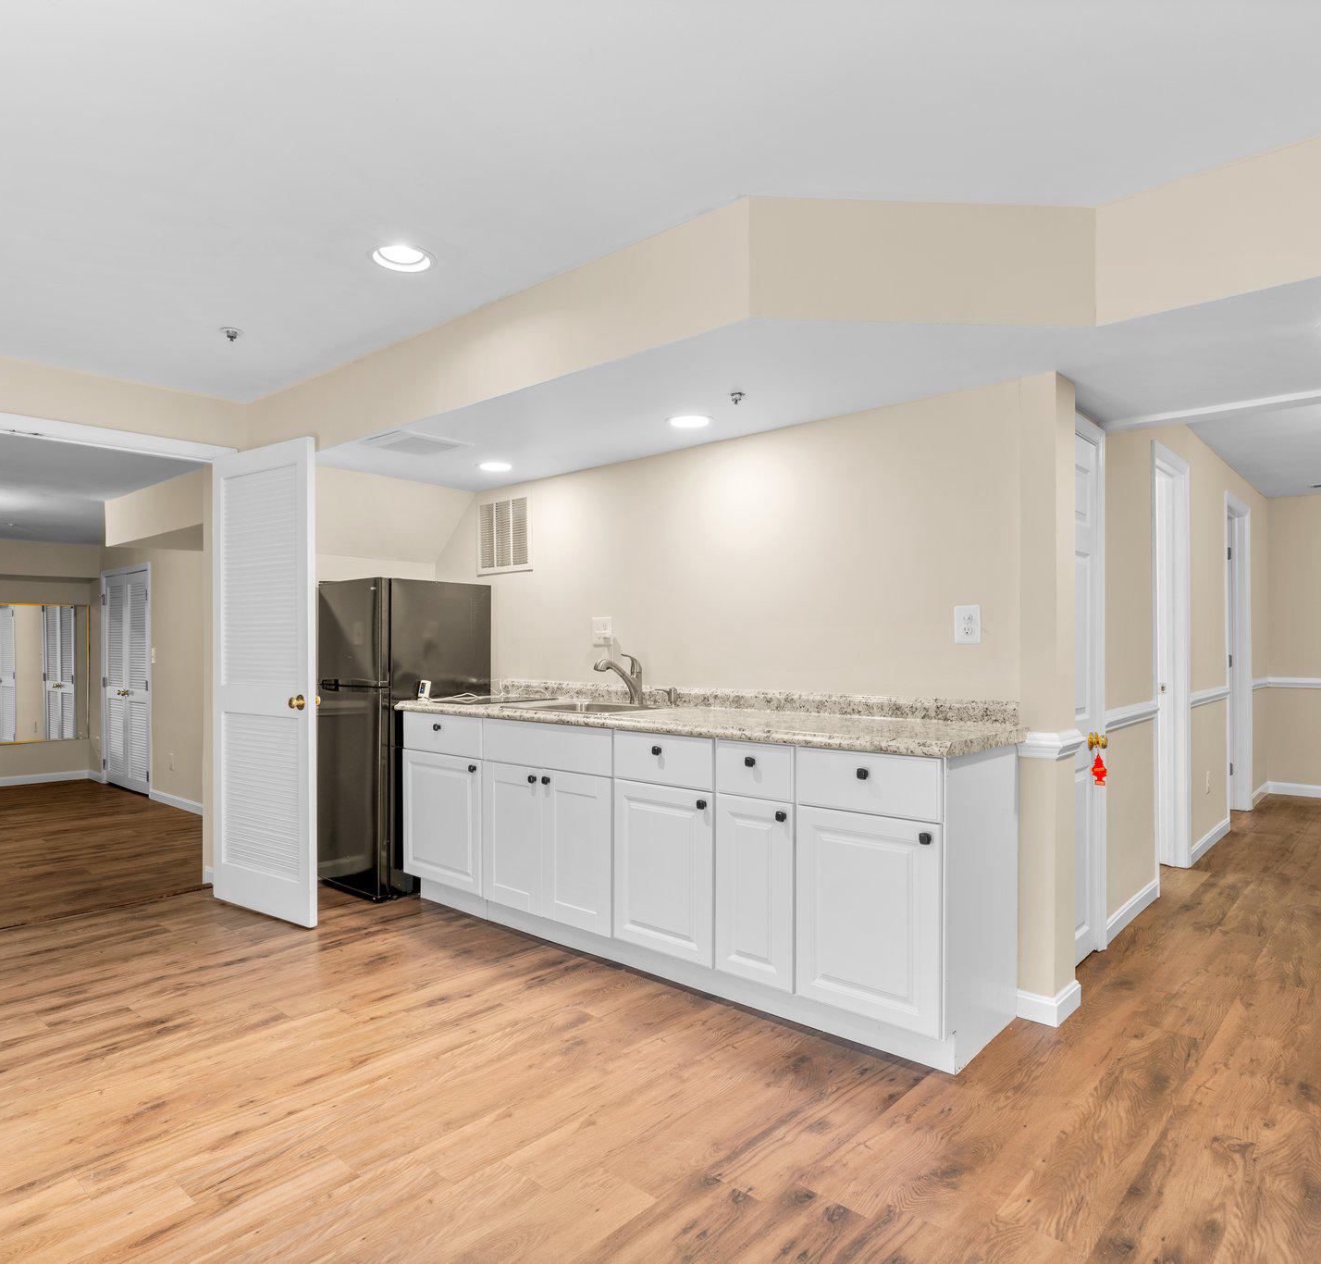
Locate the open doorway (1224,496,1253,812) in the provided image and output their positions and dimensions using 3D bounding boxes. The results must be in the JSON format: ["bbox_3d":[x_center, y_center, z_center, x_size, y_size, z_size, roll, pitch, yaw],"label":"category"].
[{"bbox_3d":[3.793,0.196,5.611,0.130,2.110,0.950,-1,-1,42],"label":"open doorway"}]

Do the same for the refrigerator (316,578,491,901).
[{"bbox_3d":[-1.319,0.504,4.306,0.588,1.490,0.670,-1,-1,40],"label":"refrigerator"}]

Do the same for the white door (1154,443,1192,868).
[{"bbox_3d":[2.479,0.185,4.178,0.130,2.110,0.800,-1,-1,42],"label":"white door"}]

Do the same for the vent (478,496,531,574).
[{"bbox_3d":[-0.828,-0.503,4.375,0.465,0.400,0.025,-1,-1,40],"label":"vent"}]

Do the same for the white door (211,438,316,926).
[{"bbox_3d":[-1.760,0.223,3.738,0.725,2.020,0.036,0,-1,33],"label":"white door"}]

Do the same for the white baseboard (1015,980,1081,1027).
[{"bbox_3d":[1.259,1.185,2.729,0.135,0.088,0.220,-1,-1,41],"label":"white baseboard"}]

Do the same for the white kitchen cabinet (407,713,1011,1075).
[{"bbox_3d":[-0.023,0.797,3.313,2.550,0.880,0.600,-1,-1,40],"label":"white kitchen cabinet"}]

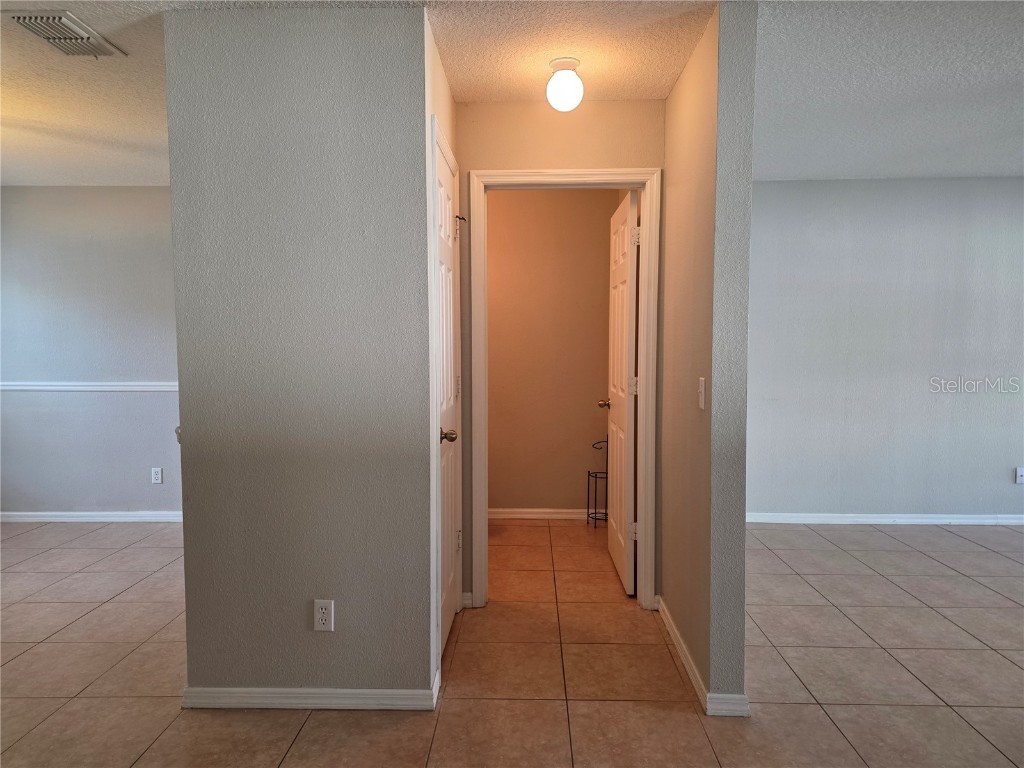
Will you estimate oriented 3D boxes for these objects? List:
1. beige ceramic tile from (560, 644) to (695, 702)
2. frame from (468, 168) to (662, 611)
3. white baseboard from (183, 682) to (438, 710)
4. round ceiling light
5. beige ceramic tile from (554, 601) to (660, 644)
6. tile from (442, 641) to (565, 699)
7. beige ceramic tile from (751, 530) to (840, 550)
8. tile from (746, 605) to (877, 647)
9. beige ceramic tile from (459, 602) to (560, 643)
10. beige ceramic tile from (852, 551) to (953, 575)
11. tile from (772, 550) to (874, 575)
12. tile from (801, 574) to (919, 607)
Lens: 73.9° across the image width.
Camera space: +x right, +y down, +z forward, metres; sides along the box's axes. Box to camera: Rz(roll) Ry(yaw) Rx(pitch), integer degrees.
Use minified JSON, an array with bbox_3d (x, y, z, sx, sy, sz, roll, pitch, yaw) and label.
[{"bbox_3d":[0.433,1.144,2.695,0.452,0.010,0.452,0,3,2],"label":"beige ceramic tile"},{"bbox_3d":[0.256,0.043,3.344,0.912,2.113,0.150,0,3,2],"label":"frame"},{"bbox_3d":[-0.729,1.133,2.462,0.910,0.081,0.014,0,3,2],"label":"white baseboard"},{"bbox_3d":[0.219,-1.213,2.789,0.153,0.188,0.153,0,3,2],"label":"round ceiling light"},{"bbox_3d":[0.447,1.118,3.155,0.453,0.010,0.453,0,3,2],"label":"beige ceramic tile"},{"bbox_3d":[-0.020,1.155,2.747,0.457,0.010,0.457,0,3,2],"label":"tile"},{"bbox_3d":[1.856,1.032,4.485,0.453,0.010,0.453,0,3,2],"label":"beige ceramic tile"},{"bbox_3d":[1.372,1.127,3.166,0.457,0.010,0.457,0,3,2],"label":"tile"},{"bbox_3d":[-0.010,1.120,3.168,0.453,0.010,0.453,0,3,2],"label":"beige ceramic tile"},{"bbox_3d":[2.295,1.058,4.008,0.452,0.010,0.452,0,3,2],"label":"beige ceramic tile"},{"bbox_3d":[1.840,1.059,4.021,0.452,0.010,0.452,0,3,2],"label":"tile"},{"bbox_3d":[1.831,1.086,3.573,0.453,0.010,0.453,0,3,2],"label":"tile"}]

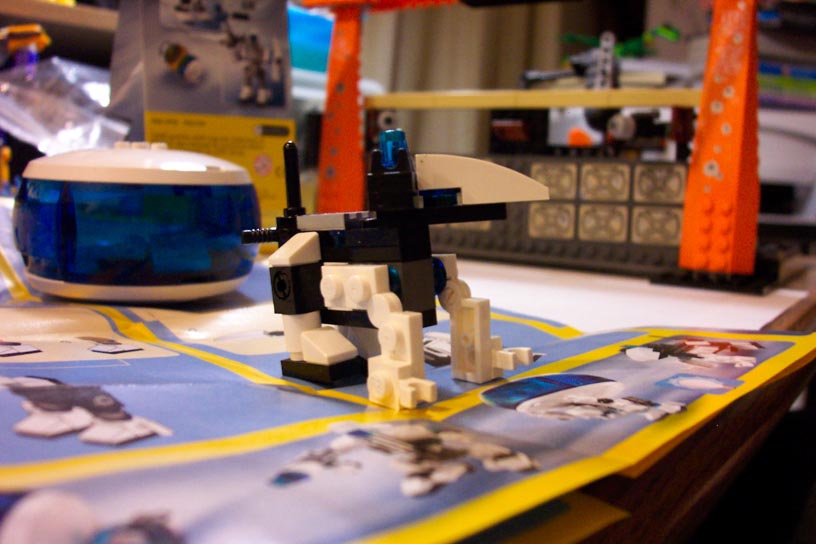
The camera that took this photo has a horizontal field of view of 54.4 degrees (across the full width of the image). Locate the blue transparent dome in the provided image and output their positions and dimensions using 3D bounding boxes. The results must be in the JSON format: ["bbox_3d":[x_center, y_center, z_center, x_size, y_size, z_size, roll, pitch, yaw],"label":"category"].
[{"bbox_3d":[-0.081,-0.014,0.245,0.072,0.029,0.072,2,8,0],"label":"blue transparent dome"}]

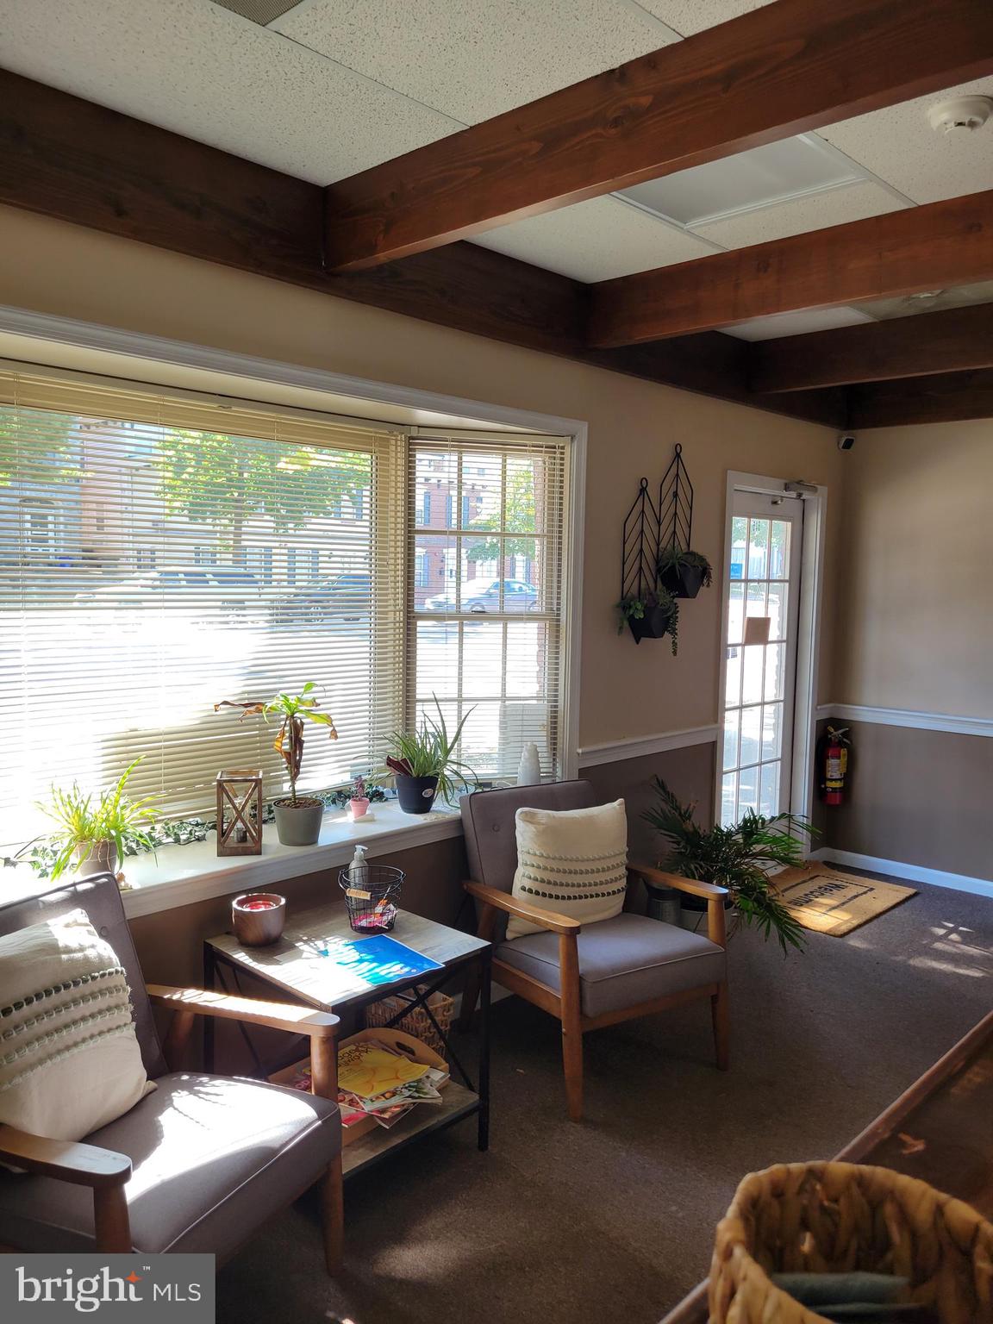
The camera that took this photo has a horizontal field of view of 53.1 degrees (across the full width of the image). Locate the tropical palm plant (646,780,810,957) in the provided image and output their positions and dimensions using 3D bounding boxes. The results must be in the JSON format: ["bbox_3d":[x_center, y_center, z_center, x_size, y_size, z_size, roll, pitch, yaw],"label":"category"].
[{"bbox_3d":[1.034,0.873,4.302,0.620,0.750,0.740,6,7,43],"label":"tropical palm plant"}]

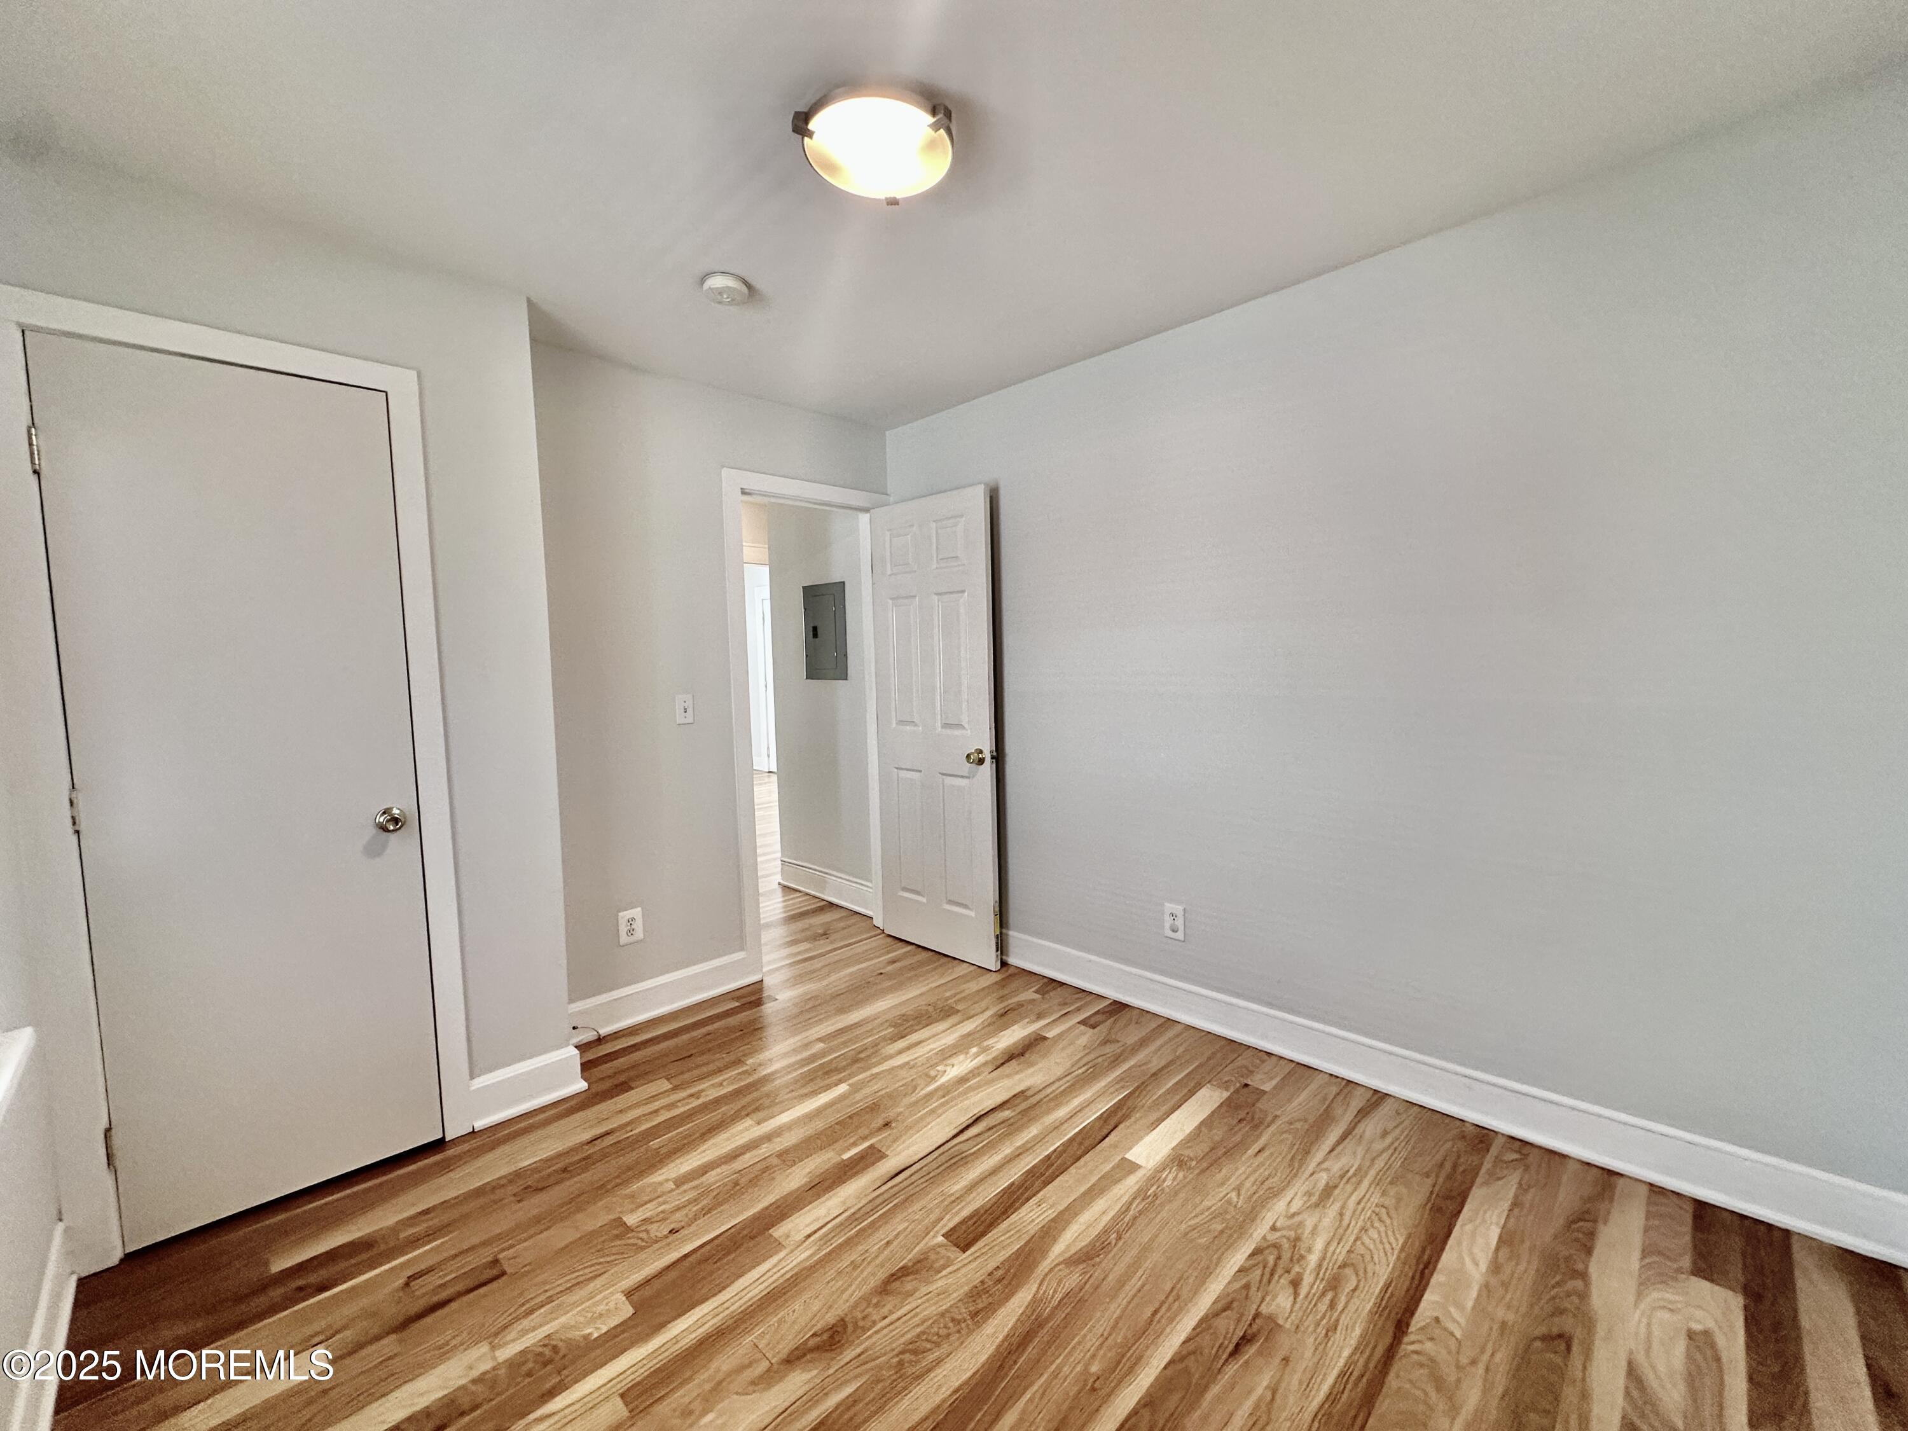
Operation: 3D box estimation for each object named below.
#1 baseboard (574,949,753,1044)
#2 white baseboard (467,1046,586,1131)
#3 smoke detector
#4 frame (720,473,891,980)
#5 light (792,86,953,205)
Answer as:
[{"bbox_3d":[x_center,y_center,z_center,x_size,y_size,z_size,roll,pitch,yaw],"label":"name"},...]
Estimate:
[{"bbox_3d":[-1.110,1.071,2.953,0.796,0.139,0.033,-5,5,-45],"label":"baseboard"},{"bbox_3d":[-1.280,1.118,2.333,0.305,0.139,0.033,-5,5,-45],"label":"white baseboard"},{"bbox_3d":[-0.664,-1.237,2.248,0.134,0.038,0.134,-2,4,0],"label":"smoke detector"},{"bbox_3d":[-0.629,0.037,3.488,0.872,2.101,0.140,-5,5,-45],"label":"frame"},{"bbox_3d":[-0.161,-1.194,1.659,0.350,0.072,0.350,-2,4,0],"label":"light"}]

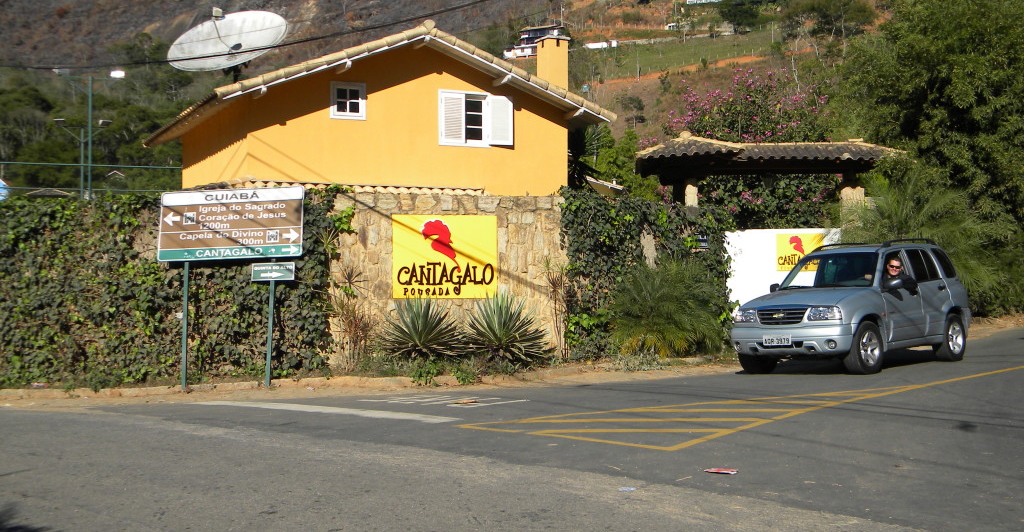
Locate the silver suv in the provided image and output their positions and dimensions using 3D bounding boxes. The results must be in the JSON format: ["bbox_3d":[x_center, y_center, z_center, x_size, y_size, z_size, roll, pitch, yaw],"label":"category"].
[{"bbox_3d":[4.620,0.490,16.200,1.780,1.720,4.120,-2,-1,43],"label":"silver suv"}]

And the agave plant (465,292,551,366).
[{"bbox_3d":[-0.058,0.817,15.600,1.100,0.930,1.000,0,0,0],"label":"agave plant"}]

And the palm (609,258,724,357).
[{"bbox_3d":[2.191,0.589,17.200,1.650,1.400,1.500,0,0,0],"label":"palm"}]

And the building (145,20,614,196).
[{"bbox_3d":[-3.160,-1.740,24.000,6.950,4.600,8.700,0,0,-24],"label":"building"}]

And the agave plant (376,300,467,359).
[{"bbox_3d":[-1.157,0.812,15.500,1.100,0.800,1.000,0,0,-11],"label":"agave plant"}]

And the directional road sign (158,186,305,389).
[{"bbox_3d":[-3.446,0.264,14.900,1.780,2.480,0.130,0,0,9],"label":"directional road sign"}]

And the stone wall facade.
[{"bbox_3d":[-0.890,0.167,16.347,3.250,2.360,0.350,0,0,-11],"label":"stone wall facade"}]

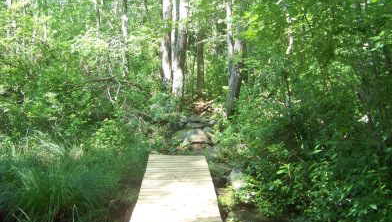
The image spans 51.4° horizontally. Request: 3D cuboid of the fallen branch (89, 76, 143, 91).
[{"bbox_3d":[-1.733,-0.607,9.000,1.170,0.280,0.300,0,7,-3],"label":"fallen branch"}]

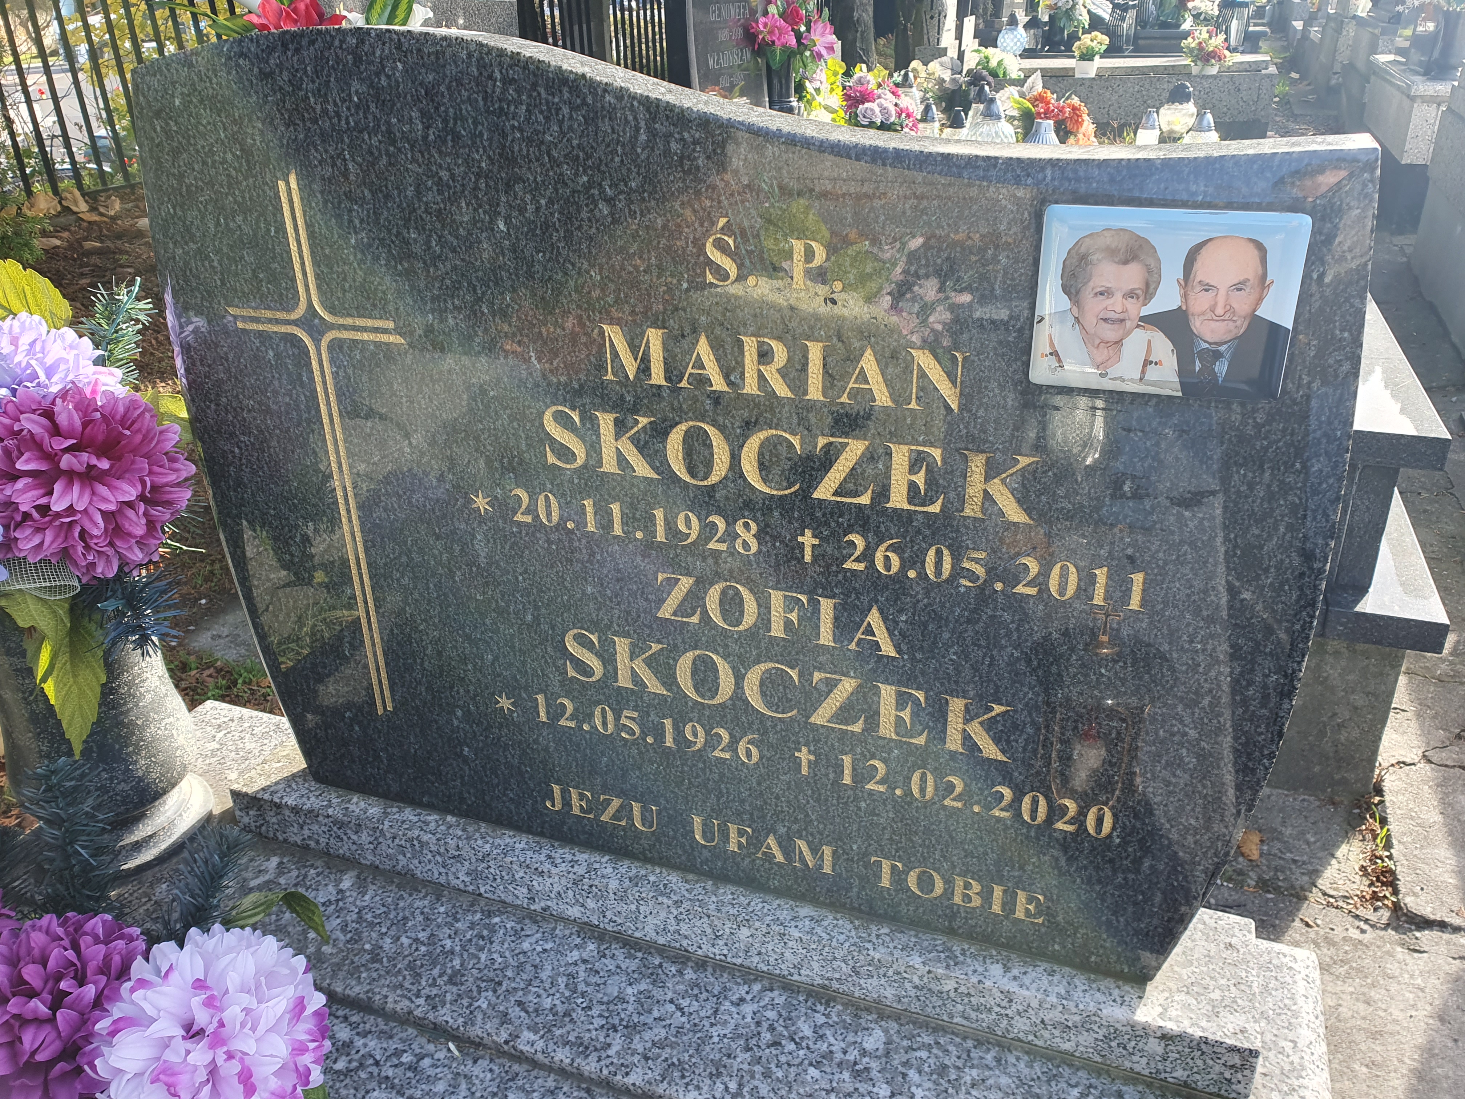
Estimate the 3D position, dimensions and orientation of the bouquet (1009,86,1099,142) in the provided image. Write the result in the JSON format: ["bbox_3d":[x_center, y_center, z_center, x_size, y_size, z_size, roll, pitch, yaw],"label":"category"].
[{"bbox_3d":[1.157,-1.547,3.950,0.290,0.215,0.240,8,29,19],"label":"bouquet"}]

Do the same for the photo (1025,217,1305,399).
[{"bbox_3d":[0.263,-0.150,0.675,0.150,0.111,0.013,8,26,19],"label":"photo"}]

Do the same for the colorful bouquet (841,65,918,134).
[{"bbox_3d":[0.505,-1.519,3.750,0.265,0.240,0.230,8,29,19],"label":"colorful bouquet"}]

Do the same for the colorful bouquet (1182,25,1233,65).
[{"bbox_3d":[2.975,-3.147,6.900,0.300,0.250,0.260,8,29,19],"label":"colorful bouquet"}]

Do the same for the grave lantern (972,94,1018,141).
[{"bbox_3d":[0.899,-1.476,3.800,0.160,0.205,0.160,4,28,12],"label":"grave lantern"}]

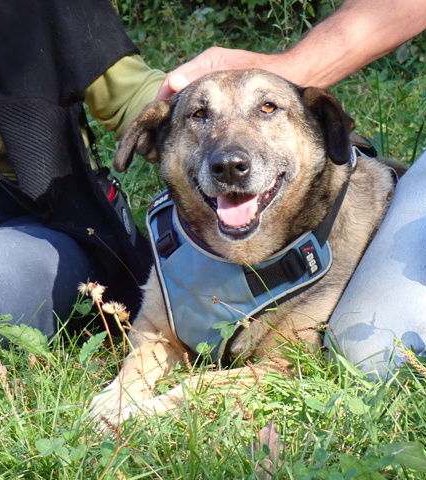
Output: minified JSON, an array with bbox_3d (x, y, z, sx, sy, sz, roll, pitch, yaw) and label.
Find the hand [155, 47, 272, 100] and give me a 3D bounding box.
[{"bbox_3d":[-0.001,-0.192,1.920,0.155,0.075,0.095,-15,8,3],"label":"hand"}]

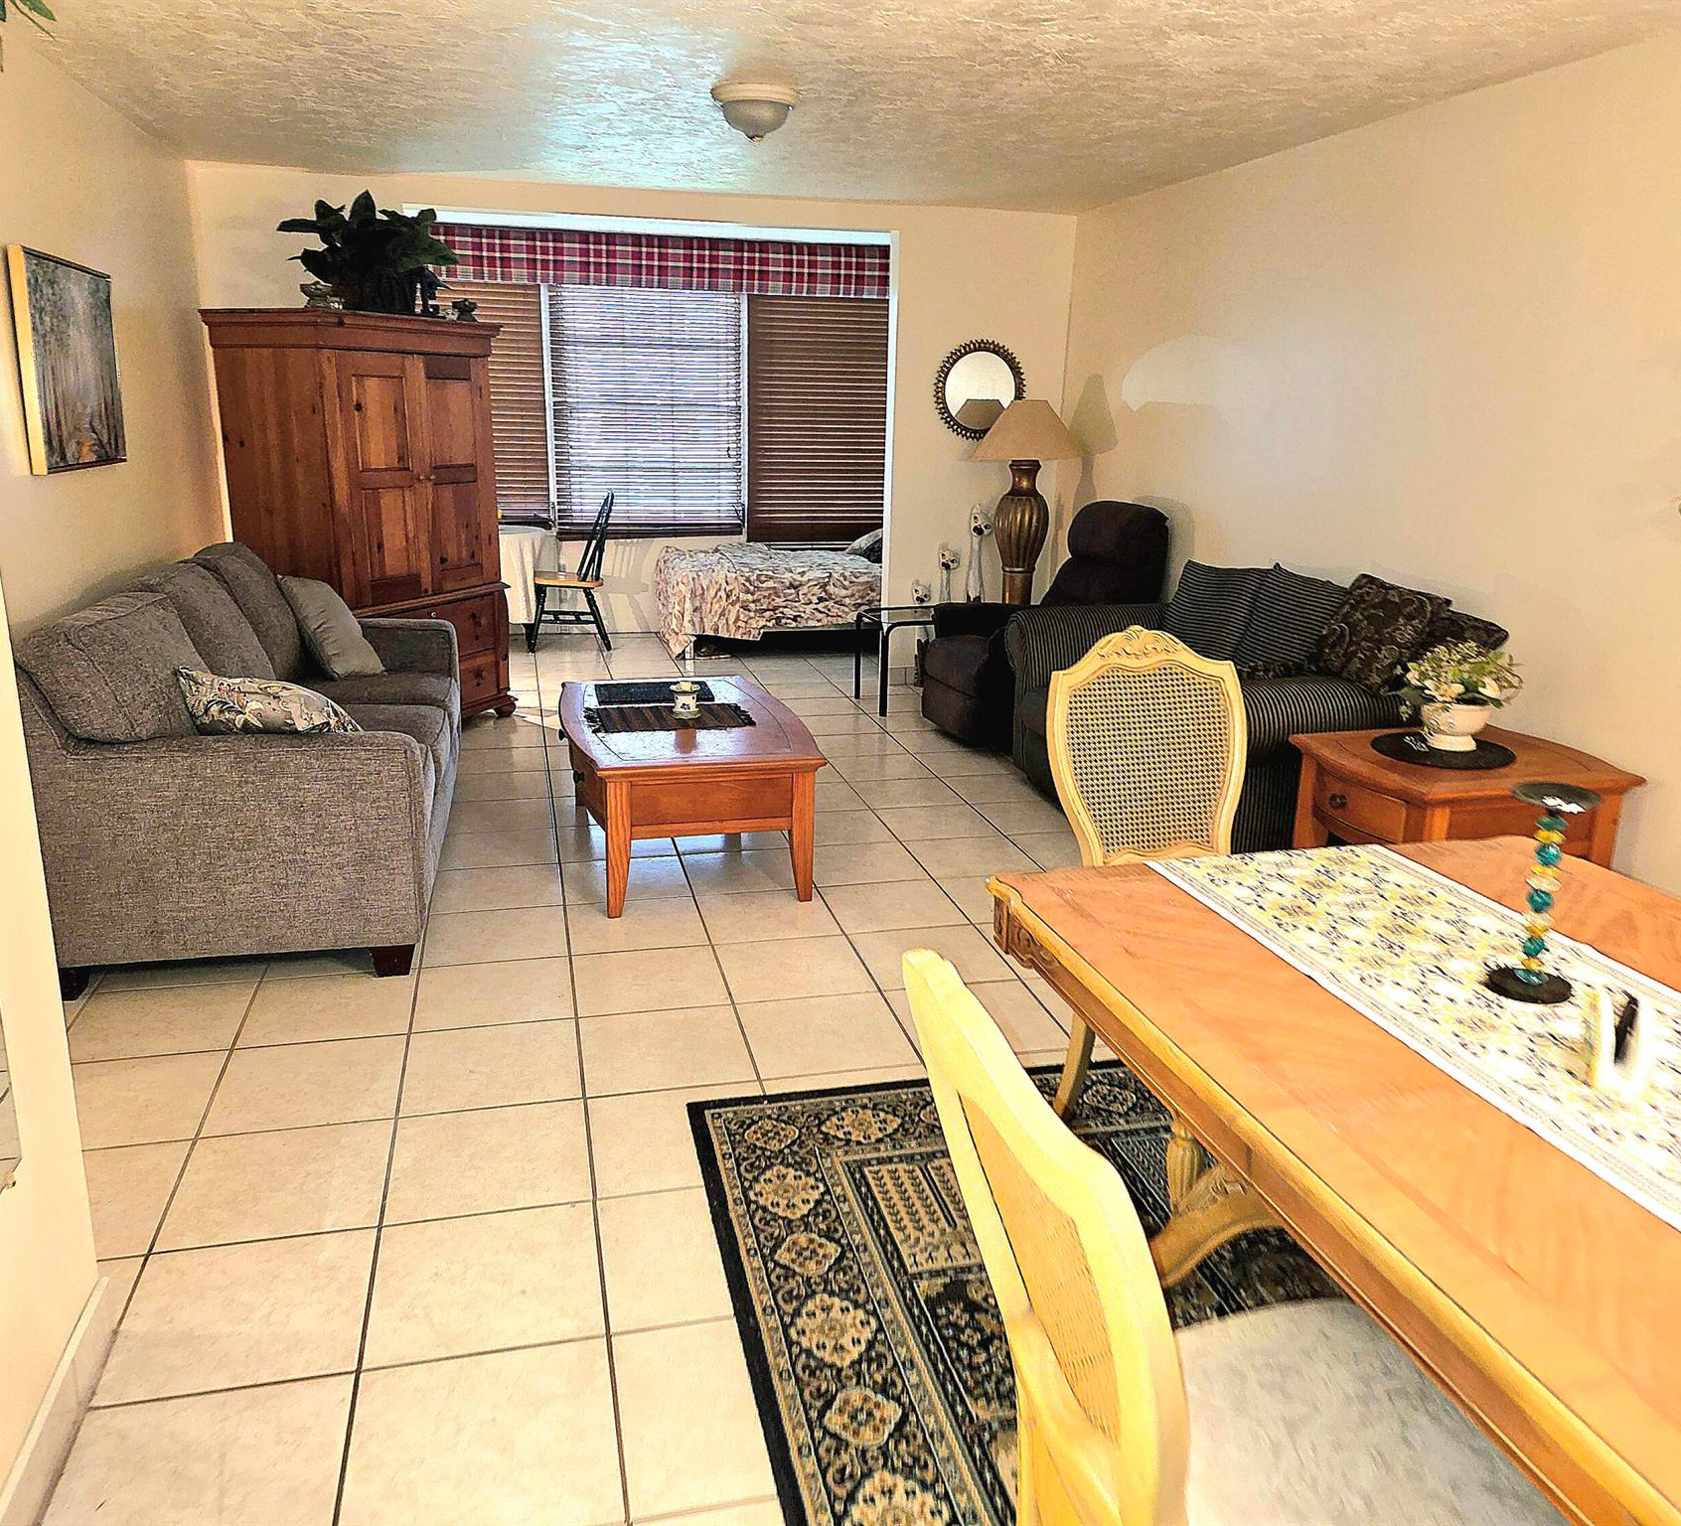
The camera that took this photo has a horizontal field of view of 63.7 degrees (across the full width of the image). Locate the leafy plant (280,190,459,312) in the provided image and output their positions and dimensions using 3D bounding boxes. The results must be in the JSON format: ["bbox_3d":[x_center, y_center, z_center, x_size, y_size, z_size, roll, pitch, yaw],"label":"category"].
[{"bbox_3d":[-2.050,-2.171,5.868,0.680,0.510,0.580,-3,16,-13],"label":"leafy plant"}]

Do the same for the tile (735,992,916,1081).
[{"bbox_3d":[-0.034,0.678,3.345,0.396,0.010,0.396,-3,16,-13],"label":"tile"}]

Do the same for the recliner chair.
[{"bbox_3d":[0.953,-0.636,6.183,0.927,1.080,0.866,-5,16,-21],"label":"recliner chair"}]

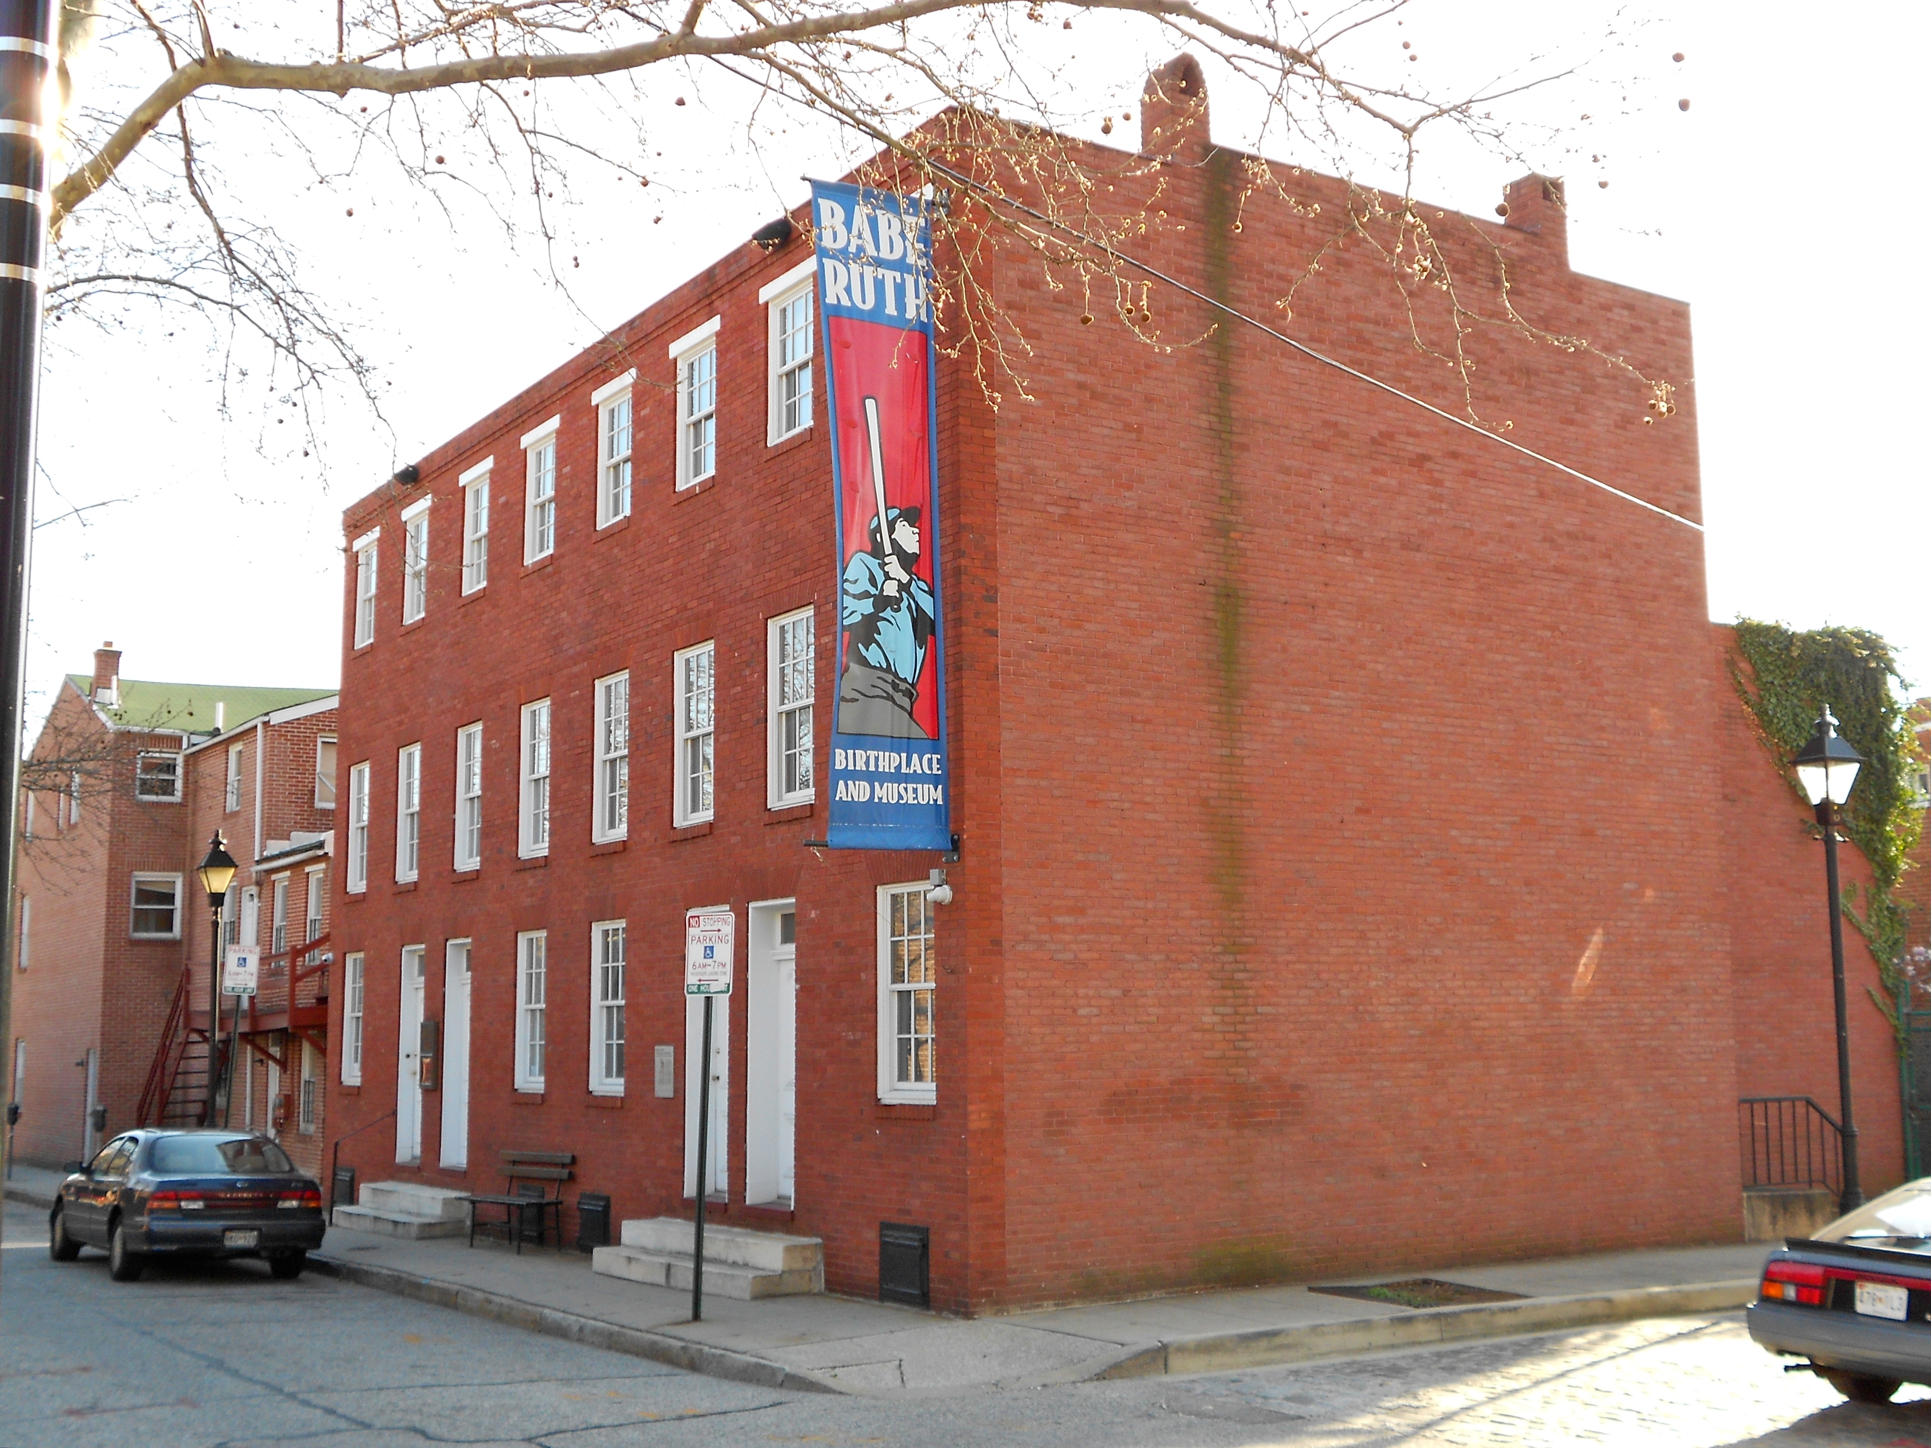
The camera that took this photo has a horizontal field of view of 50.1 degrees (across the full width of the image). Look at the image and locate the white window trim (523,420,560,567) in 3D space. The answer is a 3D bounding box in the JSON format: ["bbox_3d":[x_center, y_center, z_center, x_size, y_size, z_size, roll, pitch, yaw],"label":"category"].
[{"bbox_3d":[-4.460,-2.426,21.848,0.150,1.460,1.040,5,-11,-34],"label":"white window trim"}]

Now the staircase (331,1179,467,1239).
[{"bbox_3d":[-6.304,5.418,23.030,0.619,0.423,2.688,5,-11,-34],"label":"staircase"}]

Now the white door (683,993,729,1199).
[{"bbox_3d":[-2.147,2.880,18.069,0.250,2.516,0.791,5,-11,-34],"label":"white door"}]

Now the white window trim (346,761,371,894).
[{"bbox_3d":[-7.643,1.323,26.198,0.140,1.632,0.705,5,-11,-34],"label":"white window trim"}]

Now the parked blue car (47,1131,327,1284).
[{"bbox_3d":[-8.050,4.863,21.040,1.760,1.410,4.800,5,-11,-34],"label":"parked blue car"}]

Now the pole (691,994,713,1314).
[{"bbox_3d":[-1.838,2.869,14.528,0.060,2.550,0.050,7,-10,-34],"label":"pole"}]

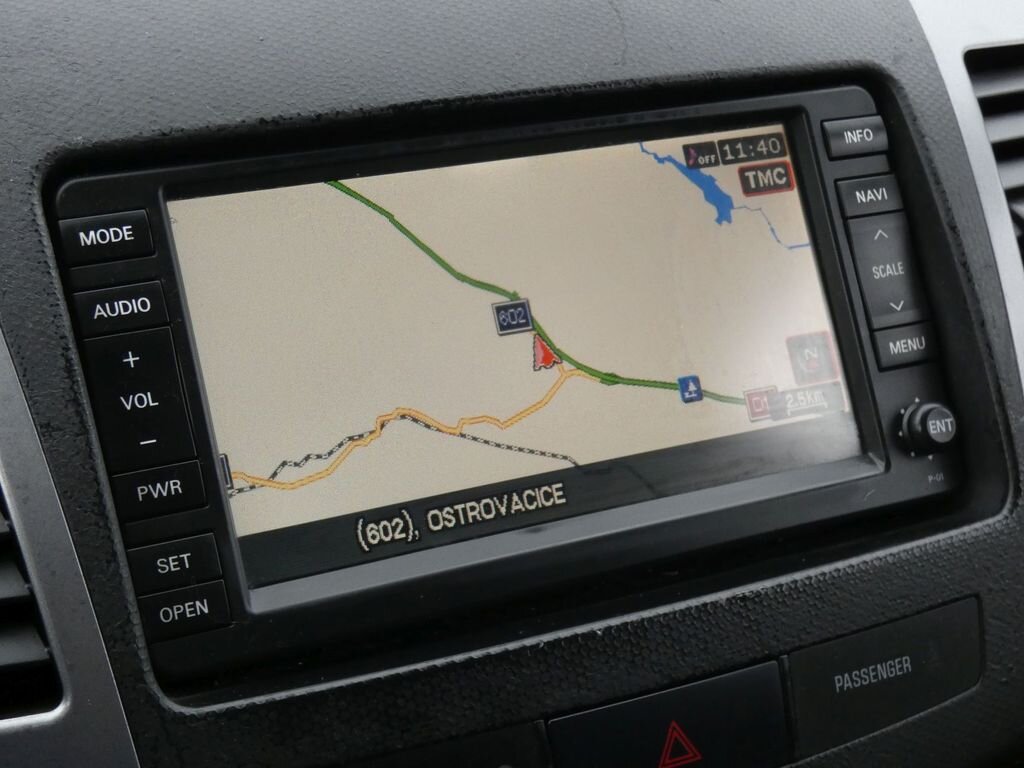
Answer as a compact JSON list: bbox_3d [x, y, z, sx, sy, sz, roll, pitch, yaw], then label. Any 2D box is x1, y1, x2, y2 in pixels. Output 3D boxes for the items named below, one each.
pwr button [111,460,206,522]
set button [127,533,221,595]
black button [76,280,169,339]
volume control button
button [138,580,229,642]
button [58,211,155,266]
[{"bbox_3d":[-0.070,0.022,0.369,0.018,0.009,0.004,-10,-5,-25],"label":"pwr button"},{"bbox_3d":[-0.067,0.036,0.368,0.018,0.008,0.004,-10,-5,-25],"label":"set button"},{"bbox_3d":[-0.078,-0.015,0.373,0.018,0.009,0.004,-10,-5,-25],"label":"black button"},{"bbox_3d":[-0.074,0.003,0.371,0.018,0.027,0.004,-10,-5,-25],"label":"volume control button"},{"bbox_3d":[-0.065,0.045,0.367,0.018,0.009,0.004,-10,-5,-25],"label":"button"},{"bbox_3d":[-0.082,-0.029,0.374,0.018,0.009,0.004,-10,-5,-25],"label":"button"}]

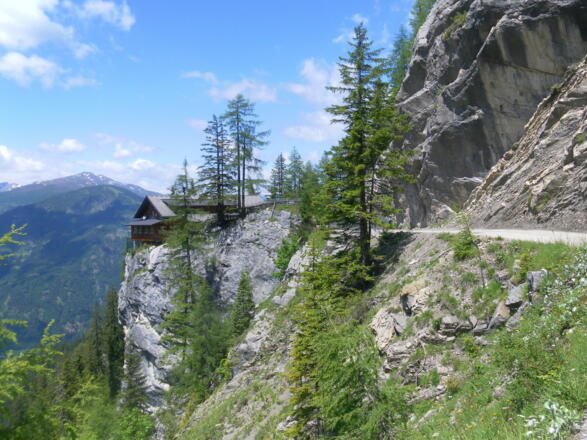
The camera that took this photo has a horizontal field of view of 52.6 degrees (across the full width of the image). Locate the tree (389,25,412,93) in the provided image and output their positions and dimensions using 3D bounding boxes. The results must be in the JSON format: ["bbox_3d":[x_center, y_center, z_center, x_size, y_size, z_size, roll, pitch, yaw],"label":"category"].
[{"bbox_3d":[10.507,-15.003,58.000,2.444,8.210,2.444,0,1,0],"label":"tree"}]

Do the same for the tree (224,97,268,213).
[{"bbox_3d":[-6.495,-8.844,82.000,6.080,16.997,5.472,0,1,0],"label":"tree"}]

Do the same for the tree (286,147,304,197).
[{"bbox_3d":[0.327,-7.765,97.000,2.942,8.500,2.942,0,1,0],"label":"tree"}]

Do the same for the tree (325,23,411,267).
[{"bbox_3d":[3.866,-3.944,31.000,4.493,12.747,3.819,0,1,0],"label":"tree"}]

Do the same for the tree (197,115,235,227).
[{"bbox_3d":[-10.516,-6.808,80.000,5.123,14.830,4.867,0,1,0],"label":"tree"}]

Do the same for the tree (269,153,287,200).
[{"bbox_3d":[-2.562,-6.884,95.000,2.882,7.845,2.882,0,1,0],"label":"tree"}]

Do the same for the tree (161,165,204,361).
[{"bbox_3d":[-10.475,3.916,56.000,4.152,19.063,3.945,0,1,0],"label":"tree"}]

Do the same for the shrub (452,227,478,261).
[{"bbox_3d":[6.667,0.911,23.000,1.008,1.318,0.907,0,1,0],"label":"shrub"}]

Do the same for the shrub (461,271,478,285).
[{"bbox_3d":[6.229,2.035,21.000,0.637,0.495,0.573,0,1,0],"label":"shrub"}]

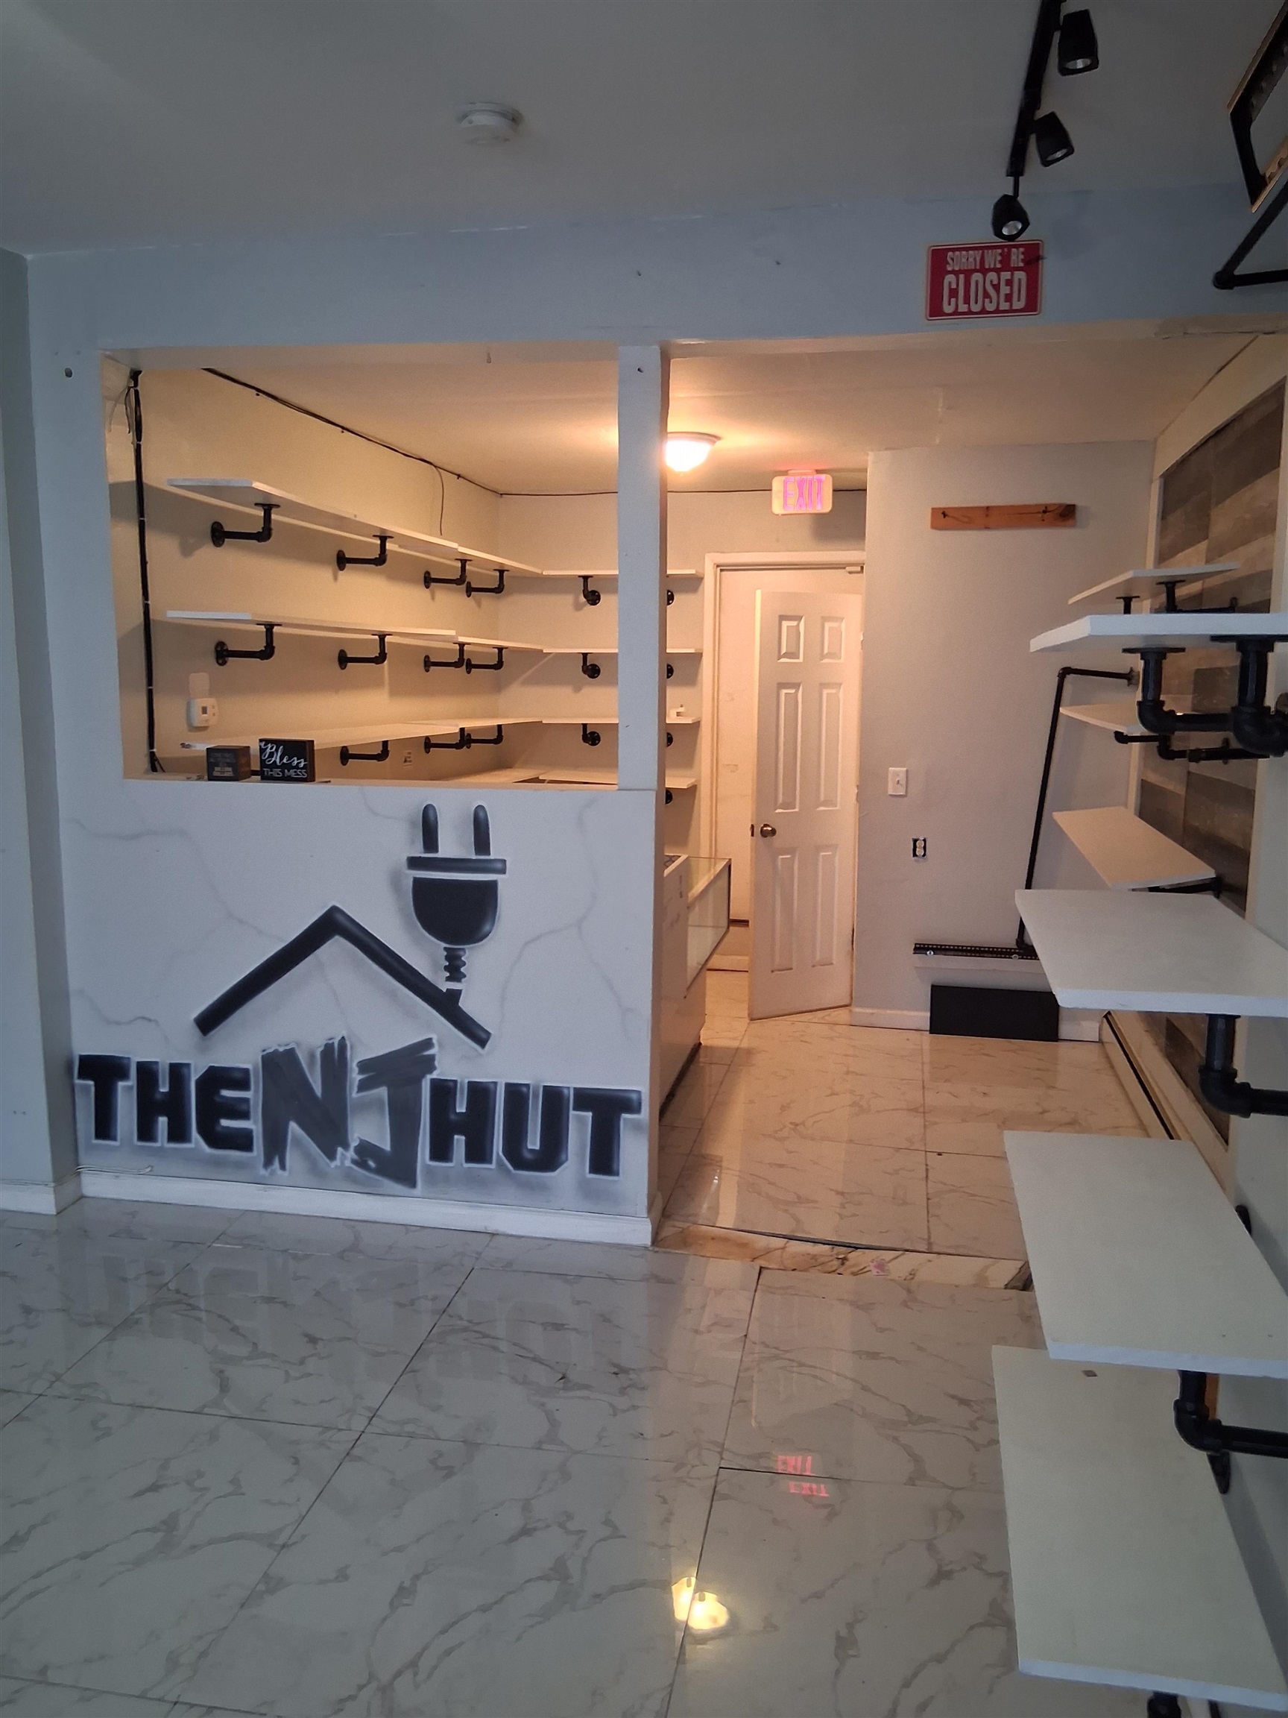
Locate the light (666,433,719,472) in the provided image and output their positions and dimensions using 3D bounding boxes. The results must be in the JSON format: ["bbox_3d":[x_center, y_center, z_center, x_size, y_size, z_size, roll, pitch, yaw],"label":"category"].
[{"bbox_3d":[0.163,-1.722,5.514,0.330,0.130,0.330,2,9,10],"label":"light"}]

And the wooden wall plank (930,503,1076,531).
[{"bbox_3d":[1.556,-1.479,5.580,0.600,0.098,0.025,3,9,13],"label":"wooden wall plank"}]

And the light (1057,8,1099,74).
[{"bbox_3d":[0.766,-1.443,2.276,0.066,0.100,0.066,-11,9,-1],"label":"light"}]

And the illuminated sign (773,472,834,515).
[{"bbox_3d":[0.787,-1.813,6.399,0.300,0.200,0.050,2,9,10],"label":"illuminated sign"}]

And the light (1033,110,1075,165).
[{"bbox_3d":[0.848,-1.487,2.665,0.066,0.100,0.066,-24,1,17],"label":"light"}]

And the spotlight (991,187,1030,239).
[{"bbox_3d":[0.873,-1.531,3.075,0.073,0.100,0.073,-5,-19,-32],"label":"spotlight"}]

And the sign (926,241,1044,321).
[{"bbox_3d":[0.870,-1.477,3.291,0.282,0.182,0.012,2,9,10],"label":"sign"}]

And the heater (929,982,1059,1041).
[{"bbox_3d":[1.609,0.703,5.902,0.570,0.230,0.050,3,9,13],"label":"heater"}]

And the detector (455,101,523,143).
[{"bbox_3d":[-0.339,-1.598,2.822,0.140,0.045,0.140,2,9,10],"label":"detector"}]

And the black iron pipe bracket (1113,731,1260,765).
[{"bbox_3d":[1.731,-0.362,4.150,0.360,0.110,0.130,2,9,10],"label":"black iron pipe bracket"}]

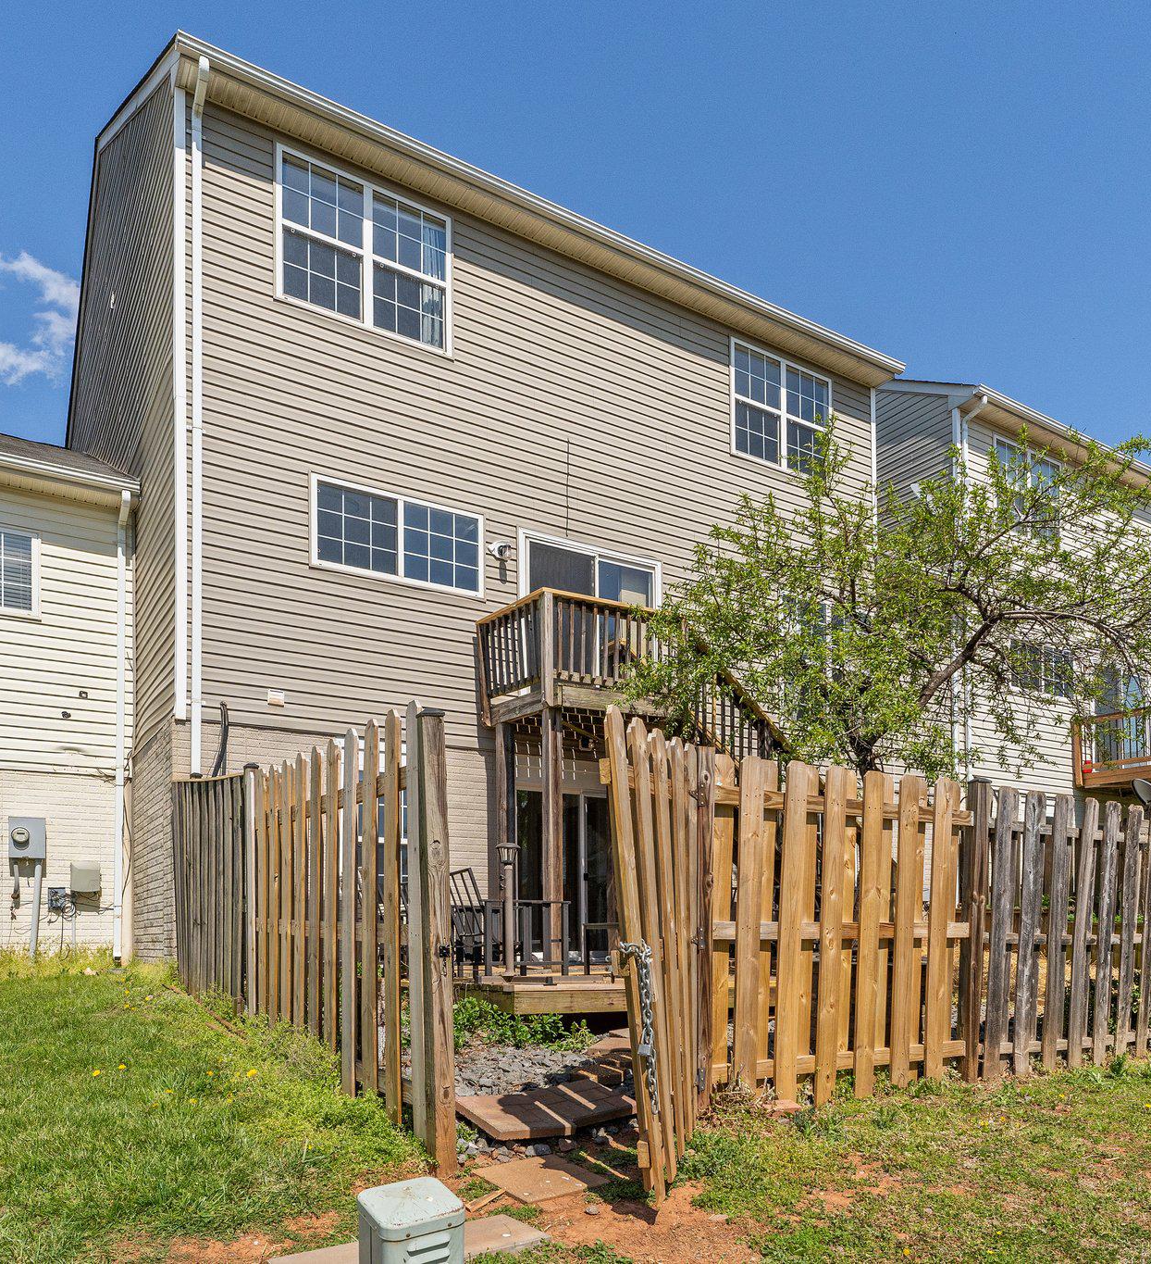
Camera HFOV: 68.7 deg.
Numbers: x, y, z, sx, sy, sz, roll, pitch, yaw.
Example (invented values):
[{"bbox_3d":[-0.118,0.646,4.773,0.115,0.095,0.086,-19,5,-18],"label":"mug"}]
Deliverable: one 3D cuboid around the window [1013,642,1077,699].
[{"bbox_3d":[8.150,0.670,14.600,1.870,0.900,0.120,6,-11,-33],"label":"window"}]

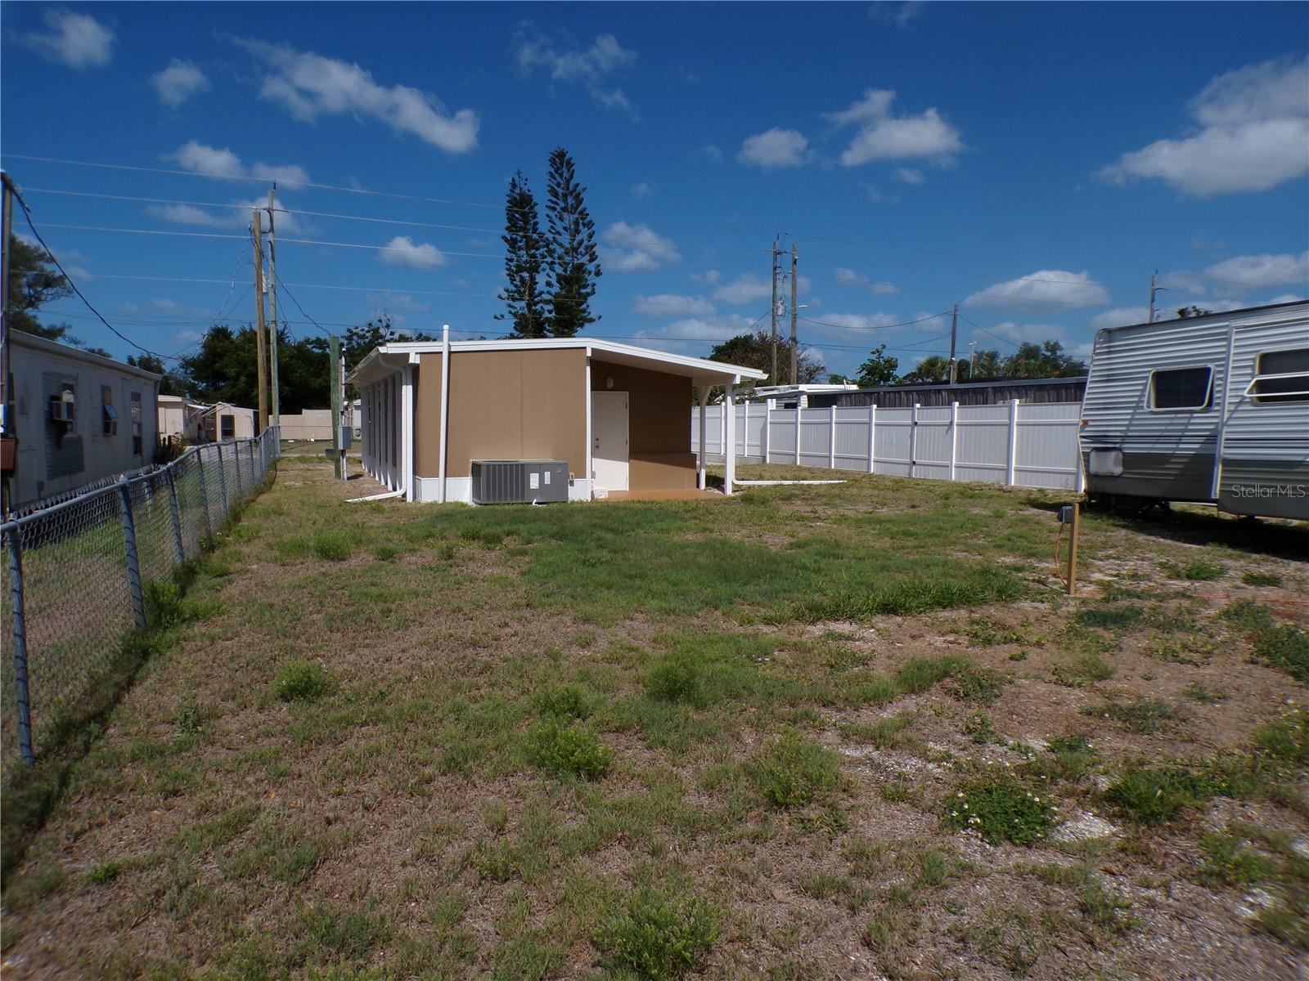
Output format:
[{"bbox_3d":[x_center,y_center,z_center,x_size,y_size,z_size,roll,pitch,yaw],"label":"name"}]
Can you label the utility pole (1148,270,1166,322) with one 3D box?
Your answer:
[{"bbox_3d":[28.745,-7.374,52.589,0.800,10.635,0.400,-1,4,-21],"label":"utility pole"}]

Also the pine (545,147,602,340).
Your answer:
[{"bbox_3d":[-5.278,-12.526,59.266,3.900,19.289,3.900,-1,4,-21],"label":"pine"}]

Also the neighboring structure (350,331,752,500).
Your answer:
[{"bbox_3d":[-3.661,-1.856,23.655,7.730,3.100,13.750,-1,4,-21],"label":"neighboring structure"}]

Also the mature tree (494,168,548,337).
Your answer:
[{"bbox_3d":[-8.586,-11.802,59.319,3.600,17.771,3.600,-1,4,-21],"label":"mature tree"}]

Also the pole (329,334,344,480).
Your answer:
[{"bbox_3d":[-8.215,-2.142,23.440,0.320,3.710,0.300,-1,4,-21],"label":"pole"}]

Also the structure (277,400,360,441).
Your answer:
[{"bbox_3d":[-23.847,-5.062,65.824,6.500,2.900,4.000,-1,4,-21],"label":"structure"}]

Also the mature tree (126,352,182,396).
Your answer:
[{"bbox_3d":[-41.080,-7.802,74.664,4.800,6.970,4.800,-1,4,-21],"label":"mature tree"}]

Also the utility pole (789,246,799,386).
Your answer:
[{"bbox_3d":[6.829,-7.017,45.112,0.330,10.444,0.330,-1,4,-21],"label":"utility pole"}]

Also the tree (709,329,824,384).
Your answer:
[{"bbox_3d":[6.803,-6.195,55.696,7.200,7.305,6.500,-1,4,-21],"label":"tree"}]

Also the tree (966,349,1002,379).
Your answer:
[{"bbox_3d":[23.738,-6.650,65.677,3.200,7.138,3.200,-1,4,-21],"label":"tree"}]

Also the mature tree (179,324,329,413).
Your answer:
[{"bbox_3d":[-29.738,-8.021,67.623,11.200,8.631,9.000,-1,4,-21],"label":"mature tree"}]

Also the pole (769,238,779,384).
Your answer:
[{"bbox_3d":[5.843,-7.145,45.103,0.330,10.682,0.330,-1,4,-21],"label":"pole"}]

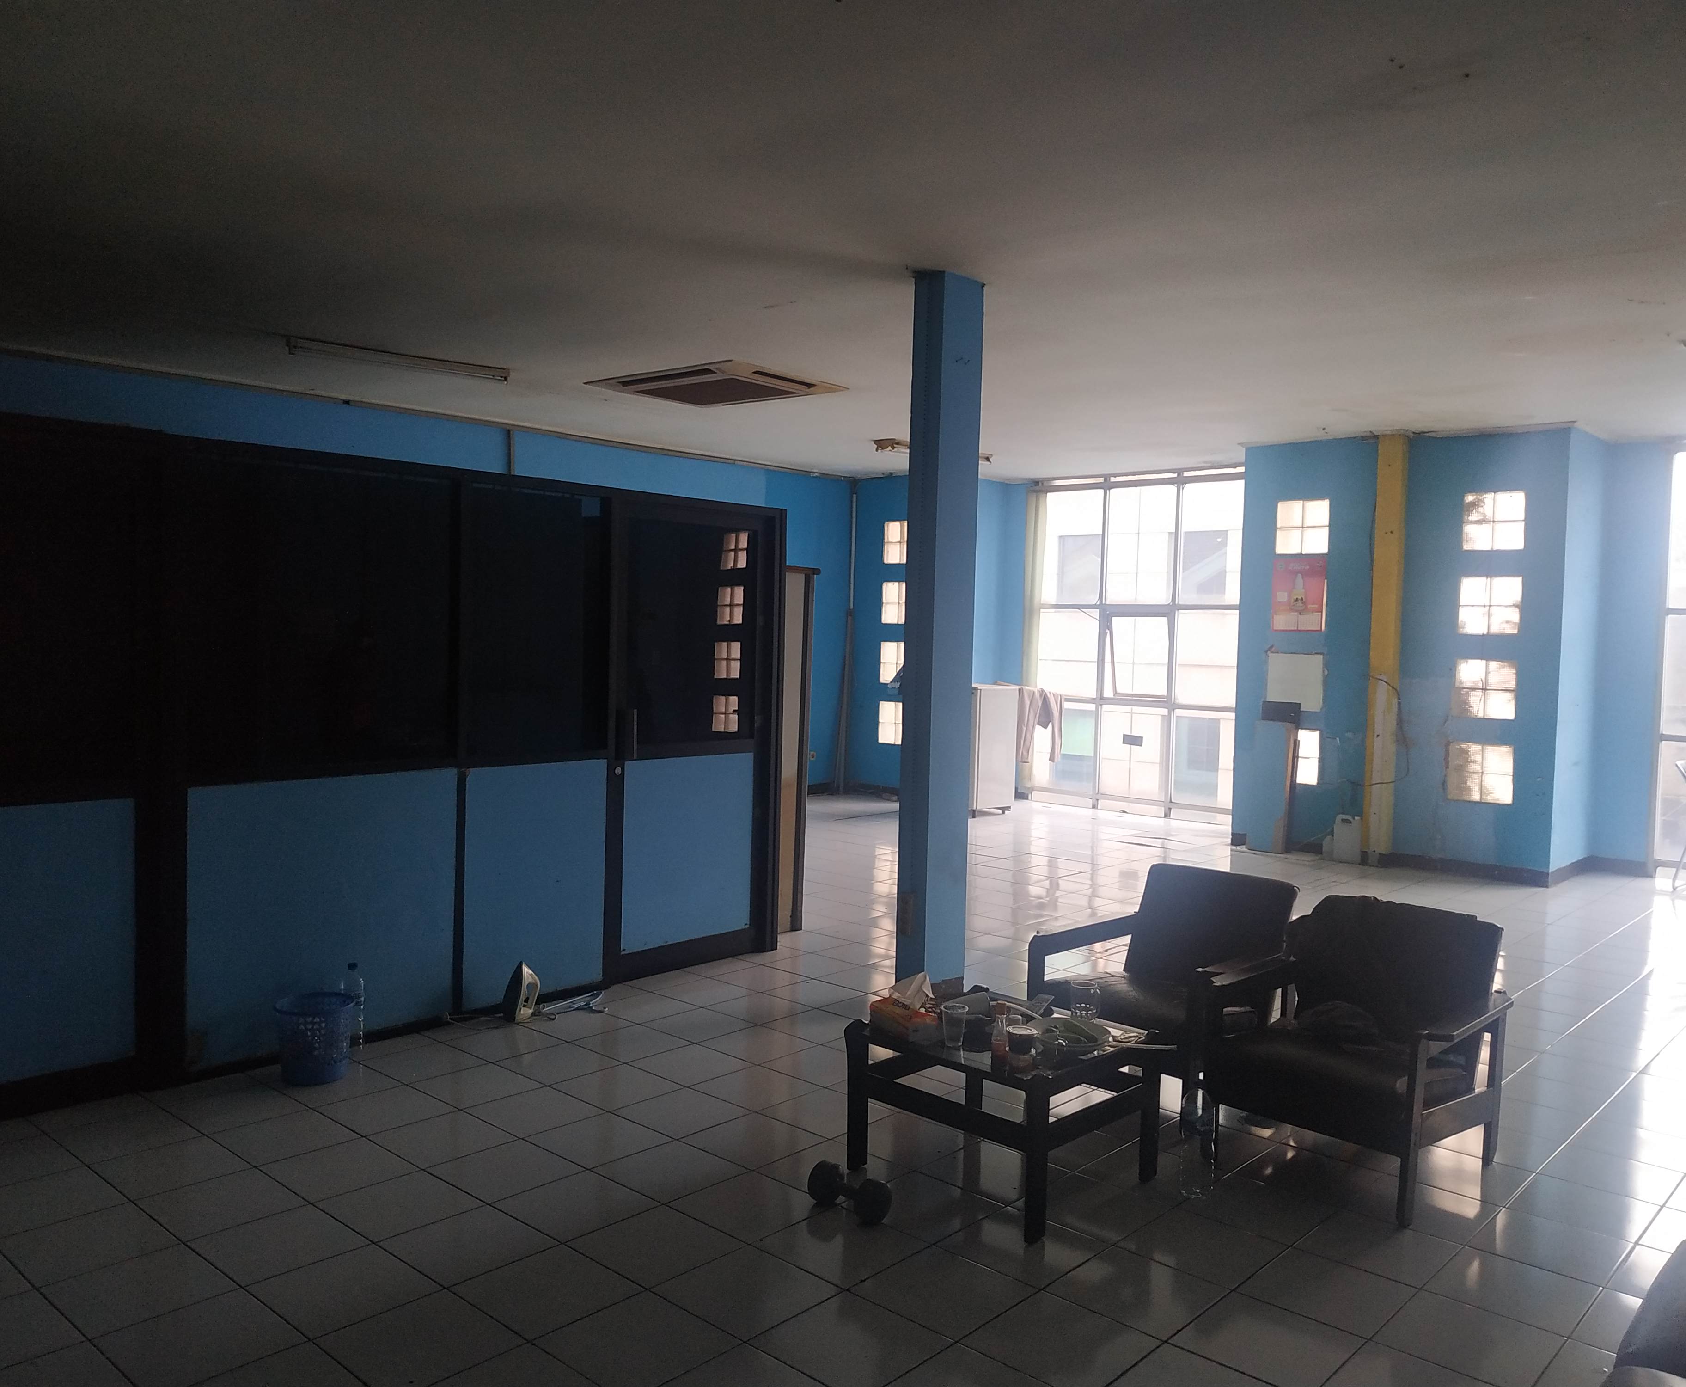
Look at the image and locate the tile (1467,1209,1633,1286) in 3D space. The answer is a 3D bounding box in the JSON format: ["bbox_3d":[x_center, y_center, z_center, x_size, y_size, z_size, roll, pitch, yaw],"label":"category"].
[{"bbox_3d":[1.688,1.321,3.057,0.300,0.010,0.300,3,2,42],"label":"tile"}]

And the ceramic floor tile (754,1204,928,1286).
[{"bbox_3d":[-0.006,1.280,2.970,0.297,0.010,0.297,3,2,42],"label":"ceramic floor tile"}]

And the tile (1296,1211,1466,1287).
[{"bbox_3d":[1.349,1.391,3.217,0.300,0.010,0.300,4,4,42],"label":"tile"}]

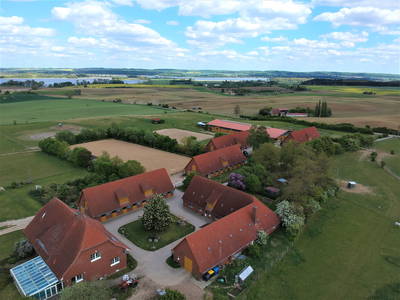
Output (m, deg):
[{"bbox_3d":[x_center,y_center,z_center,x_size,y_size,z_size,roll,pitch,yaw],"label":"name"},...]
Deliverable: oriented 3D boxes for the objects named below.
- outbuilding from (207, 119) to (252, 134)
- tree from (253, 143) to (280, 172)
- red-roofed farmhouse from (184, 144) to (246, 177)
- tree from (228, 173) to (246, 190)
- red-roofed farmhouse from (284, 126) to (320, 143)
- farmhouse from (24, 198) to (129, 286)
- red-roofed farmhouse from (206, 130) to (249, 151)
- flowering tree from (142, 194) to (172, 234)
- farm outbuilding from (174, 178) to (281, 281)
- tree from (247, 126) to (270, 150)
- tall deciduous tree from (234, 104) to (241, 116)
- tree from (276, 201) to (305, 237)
[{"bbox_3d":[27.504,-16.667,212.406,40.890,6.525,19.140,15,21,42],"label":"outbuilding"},{"bbox_3d":[27.550,2.983,119.688,11.500,12.000,11.500,4,15,13],"label":"tree"},{"bbox_3d":[8.291,4.630,131.190,11.683,8.424,30.888,14,20,40],"label":"red-roofed farmhouse"},{"bbox_3d":[14.163,11.836,108.046,6.400,6.900,6.400,0,15,0],"label":"tree"},{"bbox_3d":[64.889,-9.164,182.531,27.969,8.363,10.092,-13,20,-39],"label":"red-roofed farmhouse"},{"bbox_3d":[-30.204,19.646,68.098,24.879,12.579,13.630,15,21,43],"label":"farmhouse"},{"bbox_3d":[16.955,-3.579,151.325,29.880,8.100,9.820,-13,20,-40],"label":"red-roofed farmhouse"},{"bbox_3d":[-12.193,17.522,78.776,7.900,11.200,7.900,0,15,0],"label":"flowering tree"},{"bbox_3d":[0.753,16.847,74.650,29.230,7.900,28.540,-14,21,-43],"label":"farm outbuilding"},{"bbox_3d":[31.315,-6.531,154.649,12.000,12.300,12.000,4,15,11],"label":"tree"},{"bbox_3d":[34.938,-36.801,269.159,5.600,11.600,5.600,3,15,7],"label":"tall deciduous tree"},{"bbox_3d":[22.671,17.294,72.936,7.400,8.400,7.400,6,16,18],"label":"tree"}]

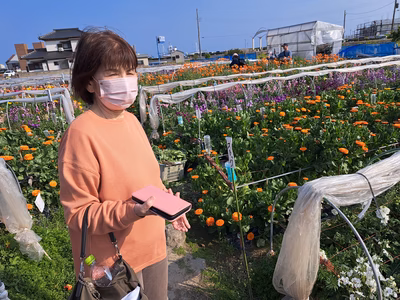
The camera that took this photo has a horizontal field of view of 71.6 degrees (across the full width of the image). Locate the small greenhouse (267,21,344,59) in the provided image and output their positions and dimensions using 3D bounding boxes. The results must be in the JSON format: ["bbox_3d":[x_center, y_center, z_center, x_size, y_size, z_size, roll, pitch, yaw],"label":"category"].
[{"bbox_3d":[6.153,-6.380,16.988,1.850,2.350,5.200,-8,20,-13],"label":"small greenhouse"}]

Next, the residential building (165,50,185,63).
[{"bbox_3d":[-6.840,-24.619,73.698,5.300,3.400,5.500,-3,19,0],"label":"residential building"}]

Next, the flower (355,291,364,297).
[{"bbox_3d":[0.703,0.633,1.220,0.045,0.020,0.045,27,-2,37],"label":"flower"}]

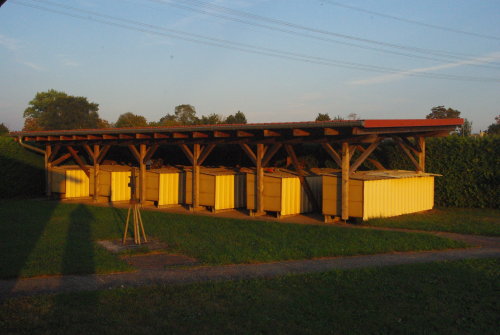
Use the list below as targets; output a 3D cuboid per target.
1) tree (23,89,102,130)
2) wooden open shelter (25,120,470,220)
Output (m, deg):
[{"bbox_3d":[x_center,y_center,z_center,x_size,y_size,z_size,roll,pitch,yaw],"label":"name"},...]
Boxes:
[{"bbox_3d":[-22.423,-4.661,69.918,9.586,9.562,9.107,0,1,-18],"label":"tree"},{"bbox_3d":[-1.711,-0.148,20.614,16.420,2.750,5.720,1,2,41],"label":"wooden open shelter"}]

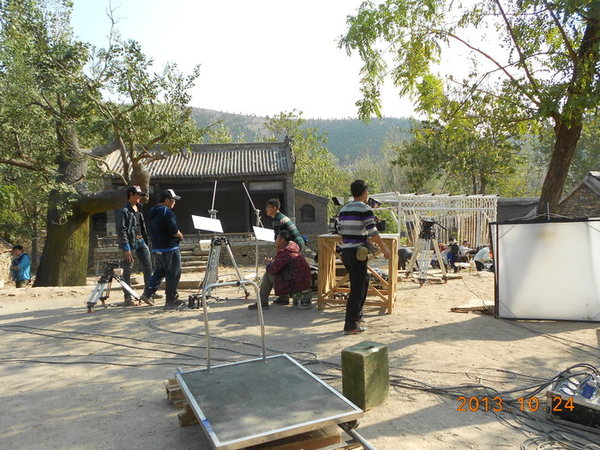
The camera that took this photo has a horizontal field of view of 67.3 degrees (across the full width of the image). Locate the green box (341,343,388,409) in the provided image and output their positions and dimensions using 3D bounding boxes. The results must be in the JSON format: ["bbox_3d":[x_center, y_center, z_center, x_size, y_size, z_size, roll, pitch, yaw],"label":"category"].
[{"bbox_3d":[0.488,1.110,3.349,0.201,0.392,0.316,1,3,42],"label":"green box"}]

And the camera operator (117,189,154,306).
[{"bbox_3d":[-2.513,0.310,6.842,0.420,1.780,0.480,1,3,41],"label":"camera operator"}]

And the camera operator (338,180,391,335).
[{"bbox_3d":[0.730,0.361,5.214,0.520,1.740,0.430,1,3,37],"label":"camera operator"}]

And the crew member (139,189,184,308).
[{"bbox_3d":[-2.045,0.336,6.683,0.480,1.730,0.500,-2,3,-40],"label":"crew member"}]

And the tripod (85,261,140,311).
[{"bbox_3d":[-2.750,0.873,6.583,0.700,0.680,0.650,-1,2,-6],"label":"tripod"}]

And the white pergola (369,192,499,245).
[{"bbox_3d":[4.164,-0.083,13.946,3.300,1.880,2.300,-1,2,-14],"label":"white pergola"}]

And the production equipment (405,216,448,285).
[{"bbox_3d":[2.447,0.458,8.717,0.760,1.240,0.740,-1,2,-6],"label":"production equipment"}]

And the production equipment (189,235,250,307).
[{"bbox_3d":[-1.199,0.678,6.826,0.850,1.020,0.800,-1,2,-11],"label":"production equipment"}]

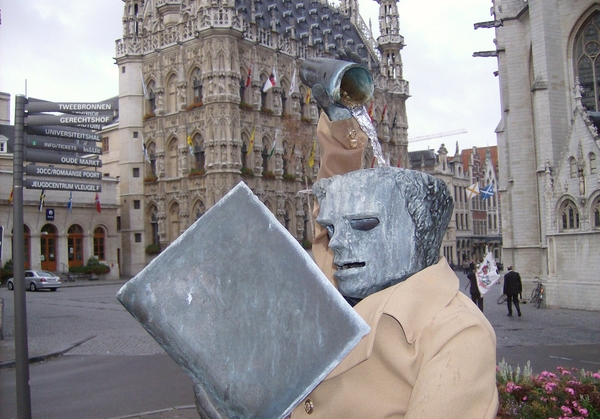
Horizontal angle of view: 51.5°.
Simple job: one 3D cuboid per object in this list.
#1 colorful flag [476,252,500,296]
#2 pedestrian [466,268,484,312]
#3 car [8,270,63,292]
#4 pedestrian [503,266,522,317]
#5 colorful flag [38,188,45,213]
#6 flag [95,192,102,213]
[{"bbox_3d":[6.420,2.231,21.200,0.880,1.500,0.350,-3,-4,15],"label":"colorful flag"},{"bbox_3d":[6.079,2.901,21.500,0.560,1.730,0.400,-2,-4,3],"label":"pedestrian"},{"bbox_3d":[-19.700,5.280,46.100,4.750,1.450,1.810,-4,-4,33],"label":"car"},{"bbox_3d":[7.326,2.819,21.400,0.570,1.740,0.420,-2,-4,5],"label":"pedestrian"},{"bbox_3d":[-21.154,-0.778,51.000,0.400,2.000,0.550,-5,-5,39],"label":"colorful flag"},{"bbox_3d":[-17.709,-0.746,54.600,0.400,2.050,0.600,-5,-5,39],"label":"flag"}]

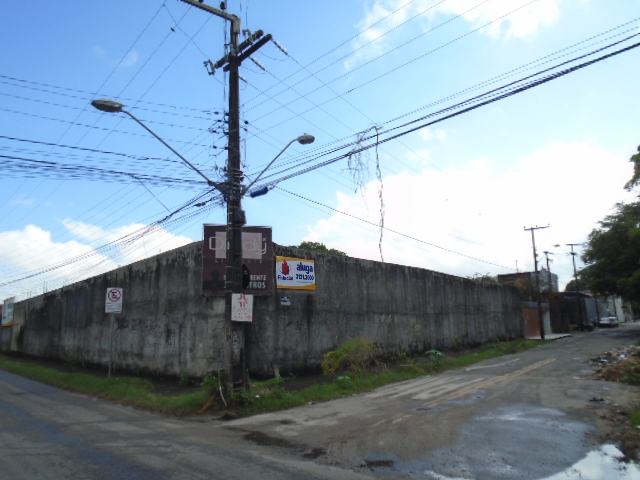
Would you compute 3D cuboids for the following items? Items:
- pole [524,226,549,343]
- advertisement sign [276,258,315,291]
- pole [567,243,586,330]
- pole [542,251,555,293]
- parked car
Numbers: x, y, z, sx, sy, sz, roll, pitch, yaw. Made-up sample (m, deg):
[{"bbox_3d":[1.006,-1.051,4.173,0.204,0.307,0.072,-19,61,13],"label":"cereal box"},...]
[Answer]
[{"bbox_3d":[17.061,3.293,37.776,1.950,8.947,0.380,-9,-12,36],"label":"pole"},{"bbox_3d":[-0.746,1.076,15.400,0.050,1.000,1.850,-9,-13,38],"label":"advertisement sign"},{"bbox_3d":[30.173,5.464,56.378,1.900,10.126,0.400,-9,-12,36],"label":"pole"},{"bbox_3d":[23.742,5.348,49.728,1.500,8.393,0.400,5,-12,-34],"label":"pole"},{"bbox_3d":[37.210,10.679,62.000,1.700,1.450,4.200,-9,-12,36],"label":"parked car"}]

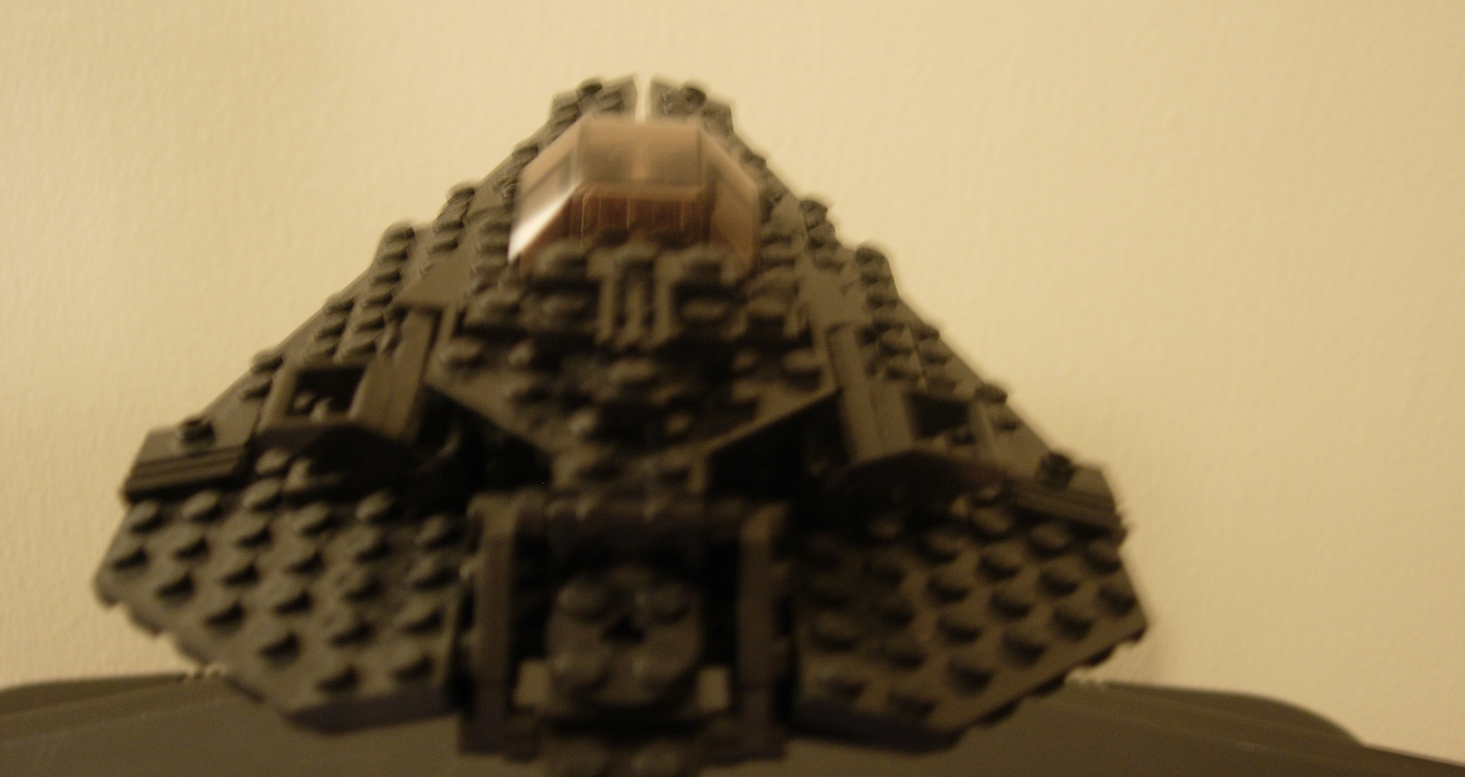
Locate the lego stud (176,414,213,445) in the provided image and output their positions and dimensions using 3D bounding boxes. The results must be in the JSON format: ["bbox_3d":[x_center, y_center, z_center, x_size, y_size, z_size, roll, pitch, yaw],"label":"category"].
[{"bbox_3d":[-0.069,0.005,0.223,0.005,0.002,0.005,-11,29,3],"label":"lego stud"}]

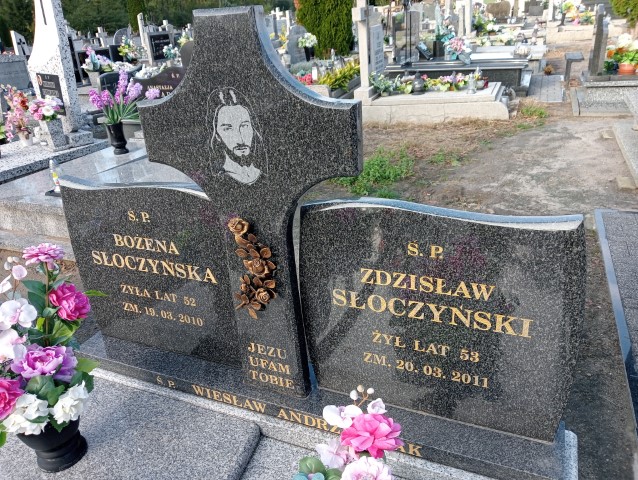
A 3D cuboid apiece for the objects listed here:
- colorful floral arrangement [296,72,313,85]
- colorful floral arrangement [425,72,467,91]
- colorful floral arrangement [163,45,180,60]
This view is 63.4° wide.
[{"bbox_3d":[-0.287,-3.095,9.900,0.320,0.230,0.280,-1,24,9],"label":"colorful floral arrangement"},{"bbox_3d":[1.837,-2.294,7.500,0.600,0.270,0.320,-1,24,9],"label":"colorful floral arrangement"},{"bbox_3d":[-2.941,-3.738,10.300,0.360,0.320,0.330,-10,24,-17],"label":"colorful floral arrangement"}]

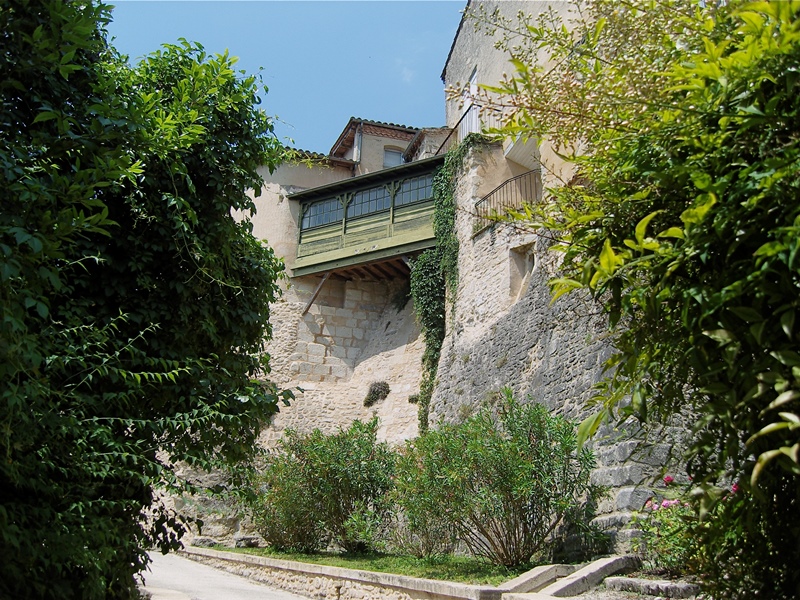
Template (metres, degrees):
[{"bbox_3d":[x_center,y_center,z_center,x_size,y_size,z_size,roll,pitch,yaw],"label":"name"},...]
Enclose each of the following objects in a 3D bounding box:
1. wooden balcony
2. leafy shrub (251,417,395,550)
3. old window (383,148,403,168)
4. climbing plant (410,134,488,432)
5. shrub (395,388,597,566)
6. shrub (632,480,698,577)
[{"bbox_3d":[-0.659,-2.490,26.498,5.900,2.900,1.900,-10,-21,28],"label":"wooden balcony"},{"bbox_3d":[-1.677,4.056,17.000,2.750,2.650,2.200,-10,-21,28],"label":"leafy shrub"},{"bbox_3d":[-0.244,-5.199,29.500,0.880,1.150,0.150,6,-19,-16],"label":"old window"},{"bbox_3d":[1.395,-0.475,22.600,1.200,8.600,1.800,16,-24,-39],"label":"climbing plant"},{"bbox_3d":[1.646,3.061,13.400,3.000,2.750,2.300,-10,-21,28],"label":"shrub"},{"bbox_3d":[3.779,3.228,11.100,1.000,1.250,0.900,-8,-20,23],"label":"shrub"}]

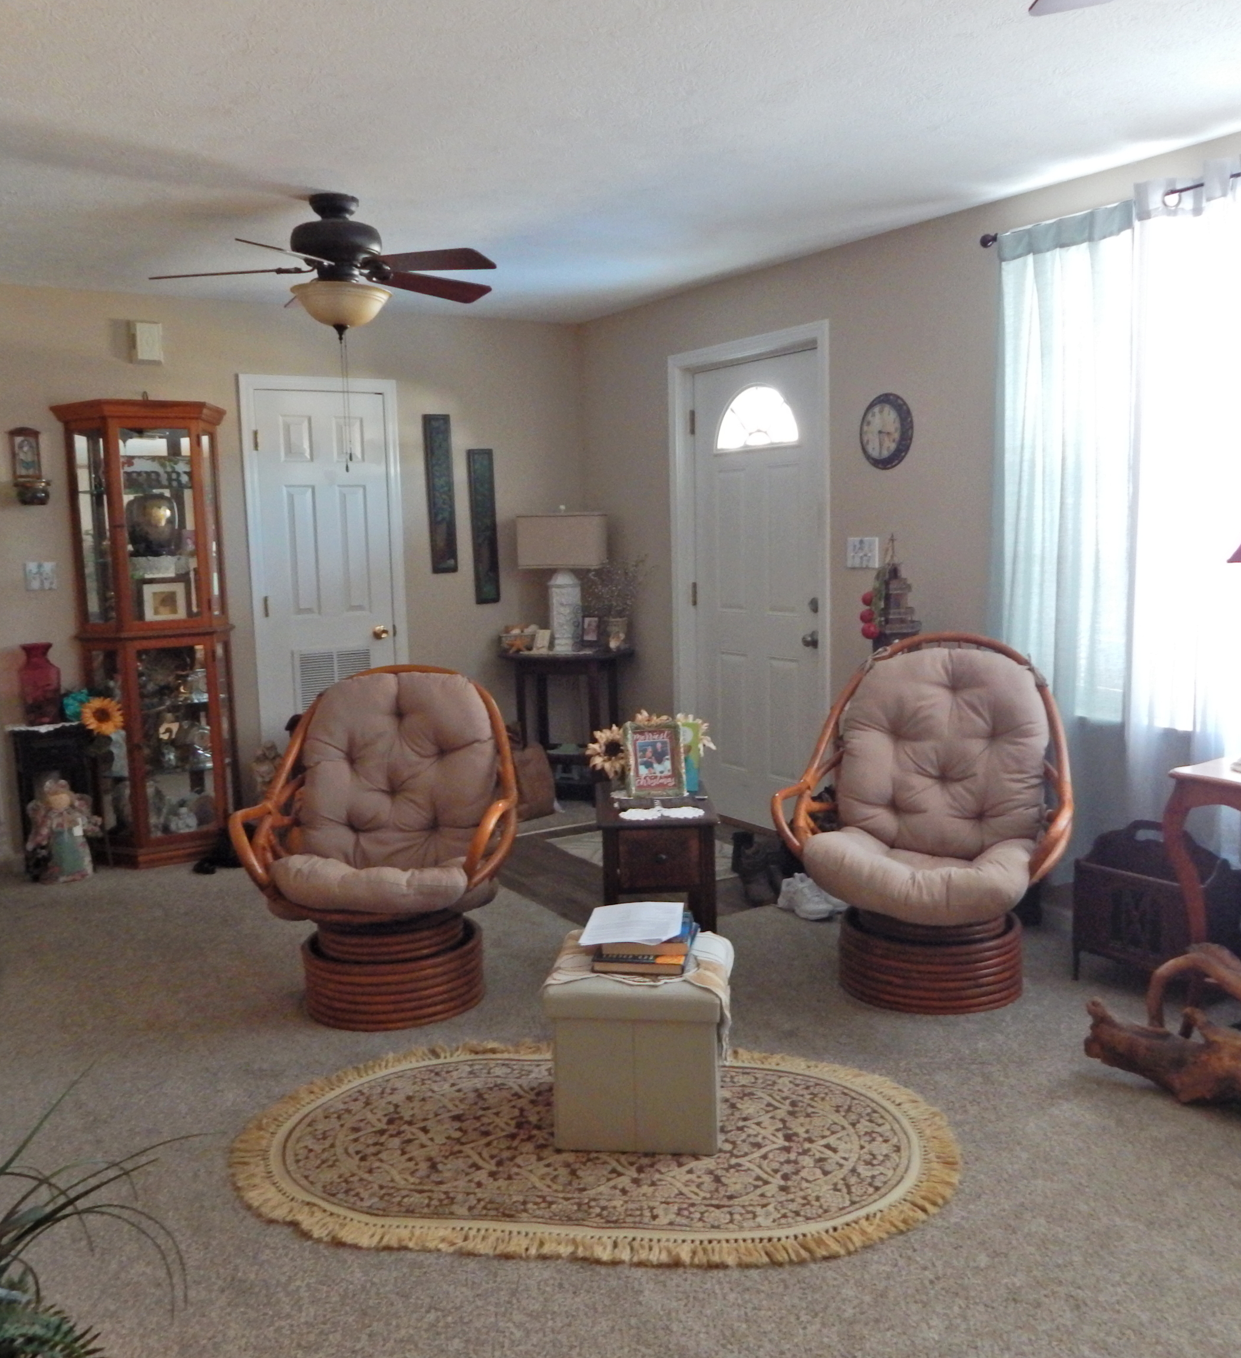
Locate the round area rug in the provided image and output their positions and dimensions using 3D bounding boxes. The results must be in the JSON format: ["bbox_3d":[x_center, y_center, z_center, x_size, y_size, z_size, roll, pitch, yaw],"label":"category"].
[{"bbox_3d":[-0.067,1.033,2.617,1.642,0.015,0.919,-1,8,7],"label":"round area rug"}]

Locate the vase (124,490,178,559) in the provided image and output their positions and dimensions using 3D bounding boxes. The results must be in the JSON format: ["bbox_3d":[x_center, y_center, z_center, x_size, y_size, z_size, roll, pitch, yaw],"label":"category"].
[{"bbox_3d":[-1.975,-0.652,4.857,0.215,0.270,0.205,-7,9,-34],"label":"vase"}]

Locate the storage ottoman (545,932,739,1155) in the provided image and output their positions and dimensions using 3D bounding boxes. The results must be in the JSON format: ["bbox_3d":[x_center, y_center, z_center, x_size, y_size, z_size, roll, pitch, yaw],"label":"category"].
[{"bbox_3d":[0.050,0.834,2.700,0.385,0.380,0.380,-1,8,6],"label":"storage ottoman"}]

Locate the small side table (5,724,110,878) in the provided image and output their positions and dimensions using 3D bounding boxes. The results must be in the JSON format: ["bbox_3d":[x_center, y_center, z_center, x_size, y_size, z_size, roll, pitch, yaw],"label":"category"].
[{"bbox_3d":[-2.349,0.493,4.840,0.340,0.630,0.280,-7,10,-32],"label":"small side table"}]

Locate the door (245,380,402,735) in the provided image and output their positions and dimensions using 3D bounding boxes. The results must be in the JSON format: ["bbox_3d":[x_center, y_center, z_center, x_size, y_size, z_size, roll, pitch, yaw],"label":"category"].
[{"bbox_3d":[-1.365,-0.361,5.547,0.680,2.060,0.070,-7,10,-32],"label":"door"}]

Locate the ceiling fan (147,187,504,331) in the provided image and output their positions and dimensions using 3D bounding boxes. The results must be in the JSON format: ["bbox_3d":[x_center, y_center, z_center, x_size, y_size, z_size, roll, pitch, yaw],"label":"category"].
[{"bbox_3d":[-0.873,-1.282,3.584,1.100,0.400,1.100,-1,9,0],"label":"ceiling fan"}]

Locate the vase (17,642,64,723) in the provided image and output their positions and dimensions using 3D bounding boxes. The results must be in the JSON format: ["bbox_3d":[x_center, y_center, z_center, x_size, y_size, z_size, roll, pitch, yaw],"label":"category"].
[{"bbox_3d":[-2.395,0.020,4.747,0.190,0.350,0.190,-7,10,-32],"label":"vase"}]

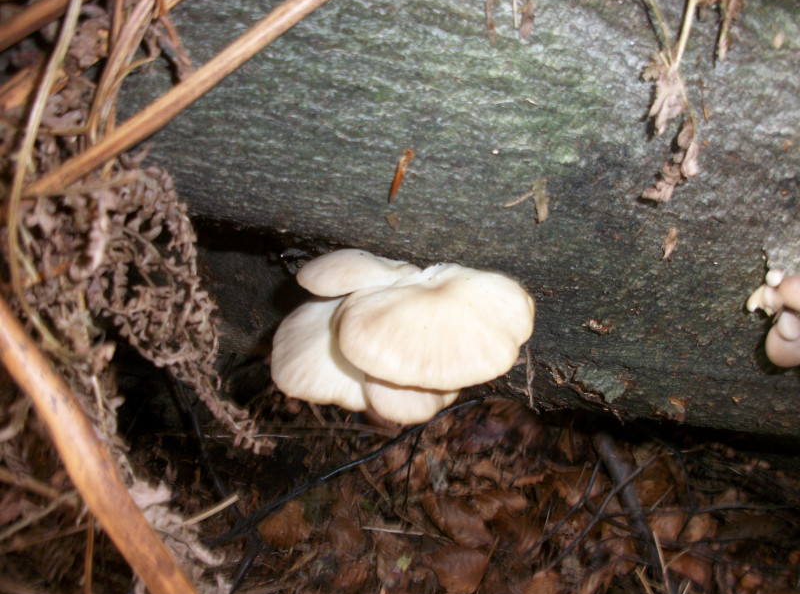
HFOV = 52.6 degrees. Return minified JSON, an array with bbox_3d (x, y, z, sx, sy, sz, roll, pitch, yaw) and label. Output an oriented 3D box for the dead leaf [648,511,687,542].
[{"bbox_3d":[0.217,0.185,0.655,0.030,0.010,0.024,-3,39,-6],"label":"dead leaf"}]

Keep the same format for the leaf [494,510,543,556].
[{"bbox_3d":[0.094,0.188,0.648,0.031,0.012,0.043,-22,45,-27],"label":"leaf"}]

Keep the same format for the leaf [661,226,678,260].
[{"bbox_3d":[0.177,-0.035,0.530,0.007,0.021,0.005,15,8,-2],"label":"leaf"}]

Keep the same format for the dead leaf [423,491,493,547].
[{"bbox_3d":[0.047,0.178,0.652,0.064,0.016,0.036,28,45,28],"label":"dead leaf"}]

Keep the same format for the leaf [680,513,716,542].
[{"bbox_3d":[0.241,0.186,0.654,0.033,0.010,0.019,-13,41,-18],"label":"leaf"}]

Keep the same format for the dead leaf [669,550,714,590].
[{"bbox_3d":[0.224,0.211,0.623,0.036,0.012,0.029,30,46,30],"label":"dead leaf"}]

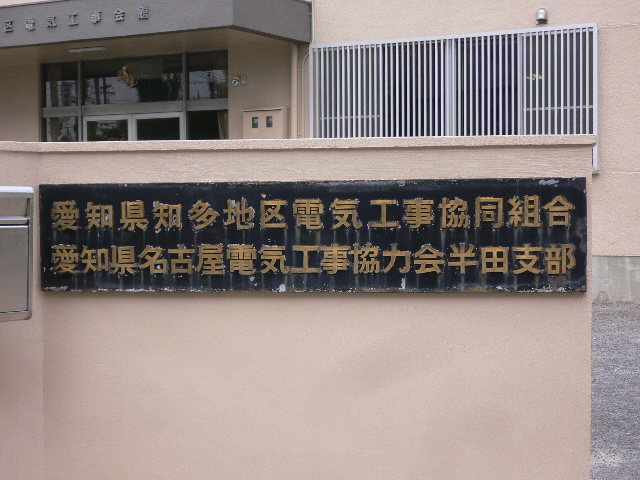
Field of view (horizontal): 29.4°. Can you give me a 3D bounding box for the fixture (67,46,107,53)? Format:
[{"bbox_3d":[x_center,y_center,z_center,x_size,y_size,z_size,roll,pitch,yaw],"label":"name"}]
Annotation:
[{"bbox_3d":[-2.959,-2.417,15.503,0.600,0.045,0.110,1,2,29],"label":"fixture"}]

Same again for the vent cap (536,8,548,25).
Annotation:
[{"bbox_3d":[2.484,-2.497,13.637,0.138,0.180,0.100,1,2,29],"label":"vent cap"}]

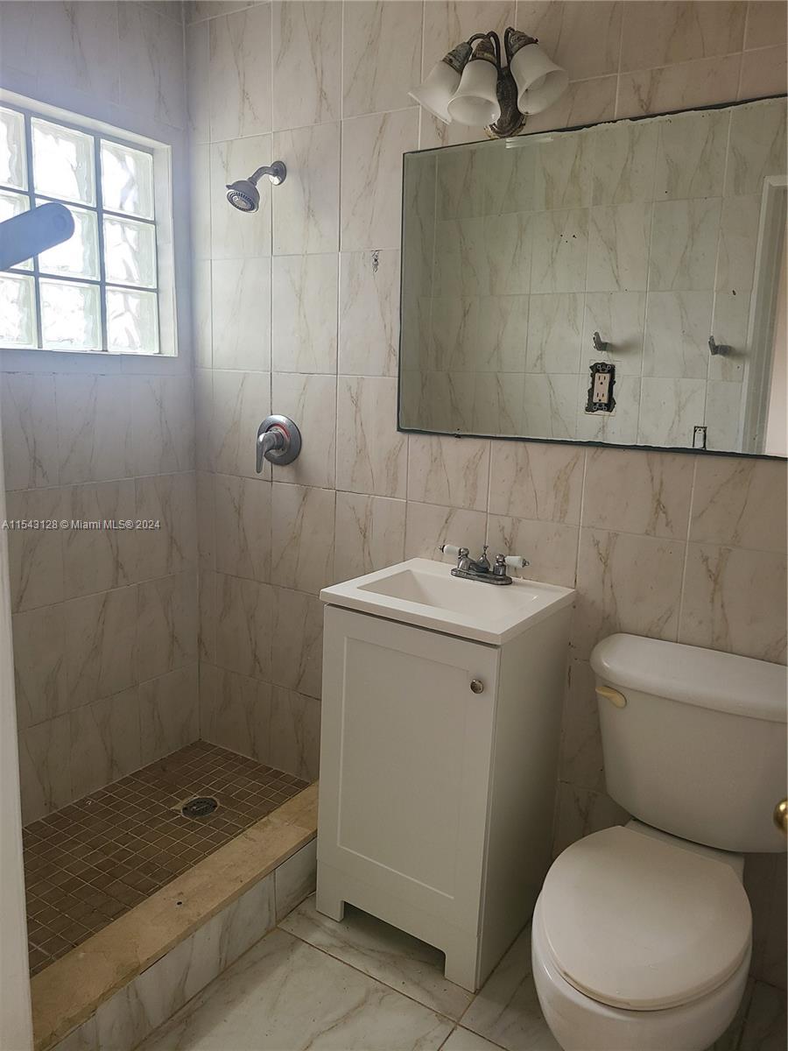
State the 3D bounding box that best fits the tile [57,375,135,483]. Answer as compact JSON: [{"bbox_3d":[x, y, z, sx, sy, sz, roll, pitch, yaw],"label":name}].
[{"bbox_3d":[-0.870,-0.280,2.300,0.009,0.312,0.249,9,14,33],"label":"tile"}]

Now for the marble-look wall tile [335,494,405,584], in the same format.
[{"bbox_3d":[-0.071,0.080,2.287,0.249,0.334,0.009,9,14,33],"label":"marble-look wall tile"}]

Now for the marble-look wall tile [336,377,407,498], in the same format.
[{"bbox_3d":[-0.059,-0.248,2.212,0.248,0.333,0.010,9,14,33],"label":"marble-look wall tile"}]

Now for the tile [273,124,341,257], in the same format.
[{"bbox_3d":[-0.243,-0.934,2.208,0.247,0.331,0.012,9,13,33],"label":"tile"}]

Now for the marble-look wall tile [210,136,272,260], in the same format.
[{"bbox_3d":[-0.452,-0.973,2.351,0.248,0.333,0.010,9,14,33],"label":"marble-look wall tile"}]

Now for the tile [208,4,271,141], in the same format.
[{"bbox_3d":[-0.442,-1.304,2.292,0.249,0.334,0.009,9,14,33],"label":"tile"}]

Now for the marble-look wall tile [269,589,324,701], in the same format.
[{"bbox_3d":[-0.287,0.371,2.469,0.247,0.331,0.012,9,13,33],"label":"marble-look wall tile"}]

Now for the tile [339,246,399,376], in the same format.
[{"bbox_3d":[-0.048,-0.580,2.165,0.250,0.336,0.010,9,14,32],"label":"tile"}]

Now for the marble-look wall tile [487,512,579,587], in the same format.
[{"bbox_3d":[0.350,0.150,2.029,0.250,0.336,0.010,9,14,32],"label":"marble-look wall tile"}]

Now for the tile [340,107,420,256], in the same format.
[{"bbox_3d":[-0.038,-0.904,2.080,0.248,0.333,0.010,9,14,33],"label":"tile"}]

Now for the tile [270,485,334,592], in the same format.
[{"bbox_3d":[-0.276,0.045,2.403,0.247,0.331,0.012,9,13,33],"label":"tile"}]

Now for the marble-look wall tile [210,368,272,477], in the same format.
[{"bbox_3d":[-0.473,-0.316,2.484,0.248,0.333,0.010,9,14,33],"label":"marble-look wall tile"}]

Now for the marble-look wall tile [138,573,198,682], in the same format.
[{"bbox_3d":[-0.748,0.327,2.613,0.012,0.331,0.250,9,13,33],"label":"marble-look wall tile"}]

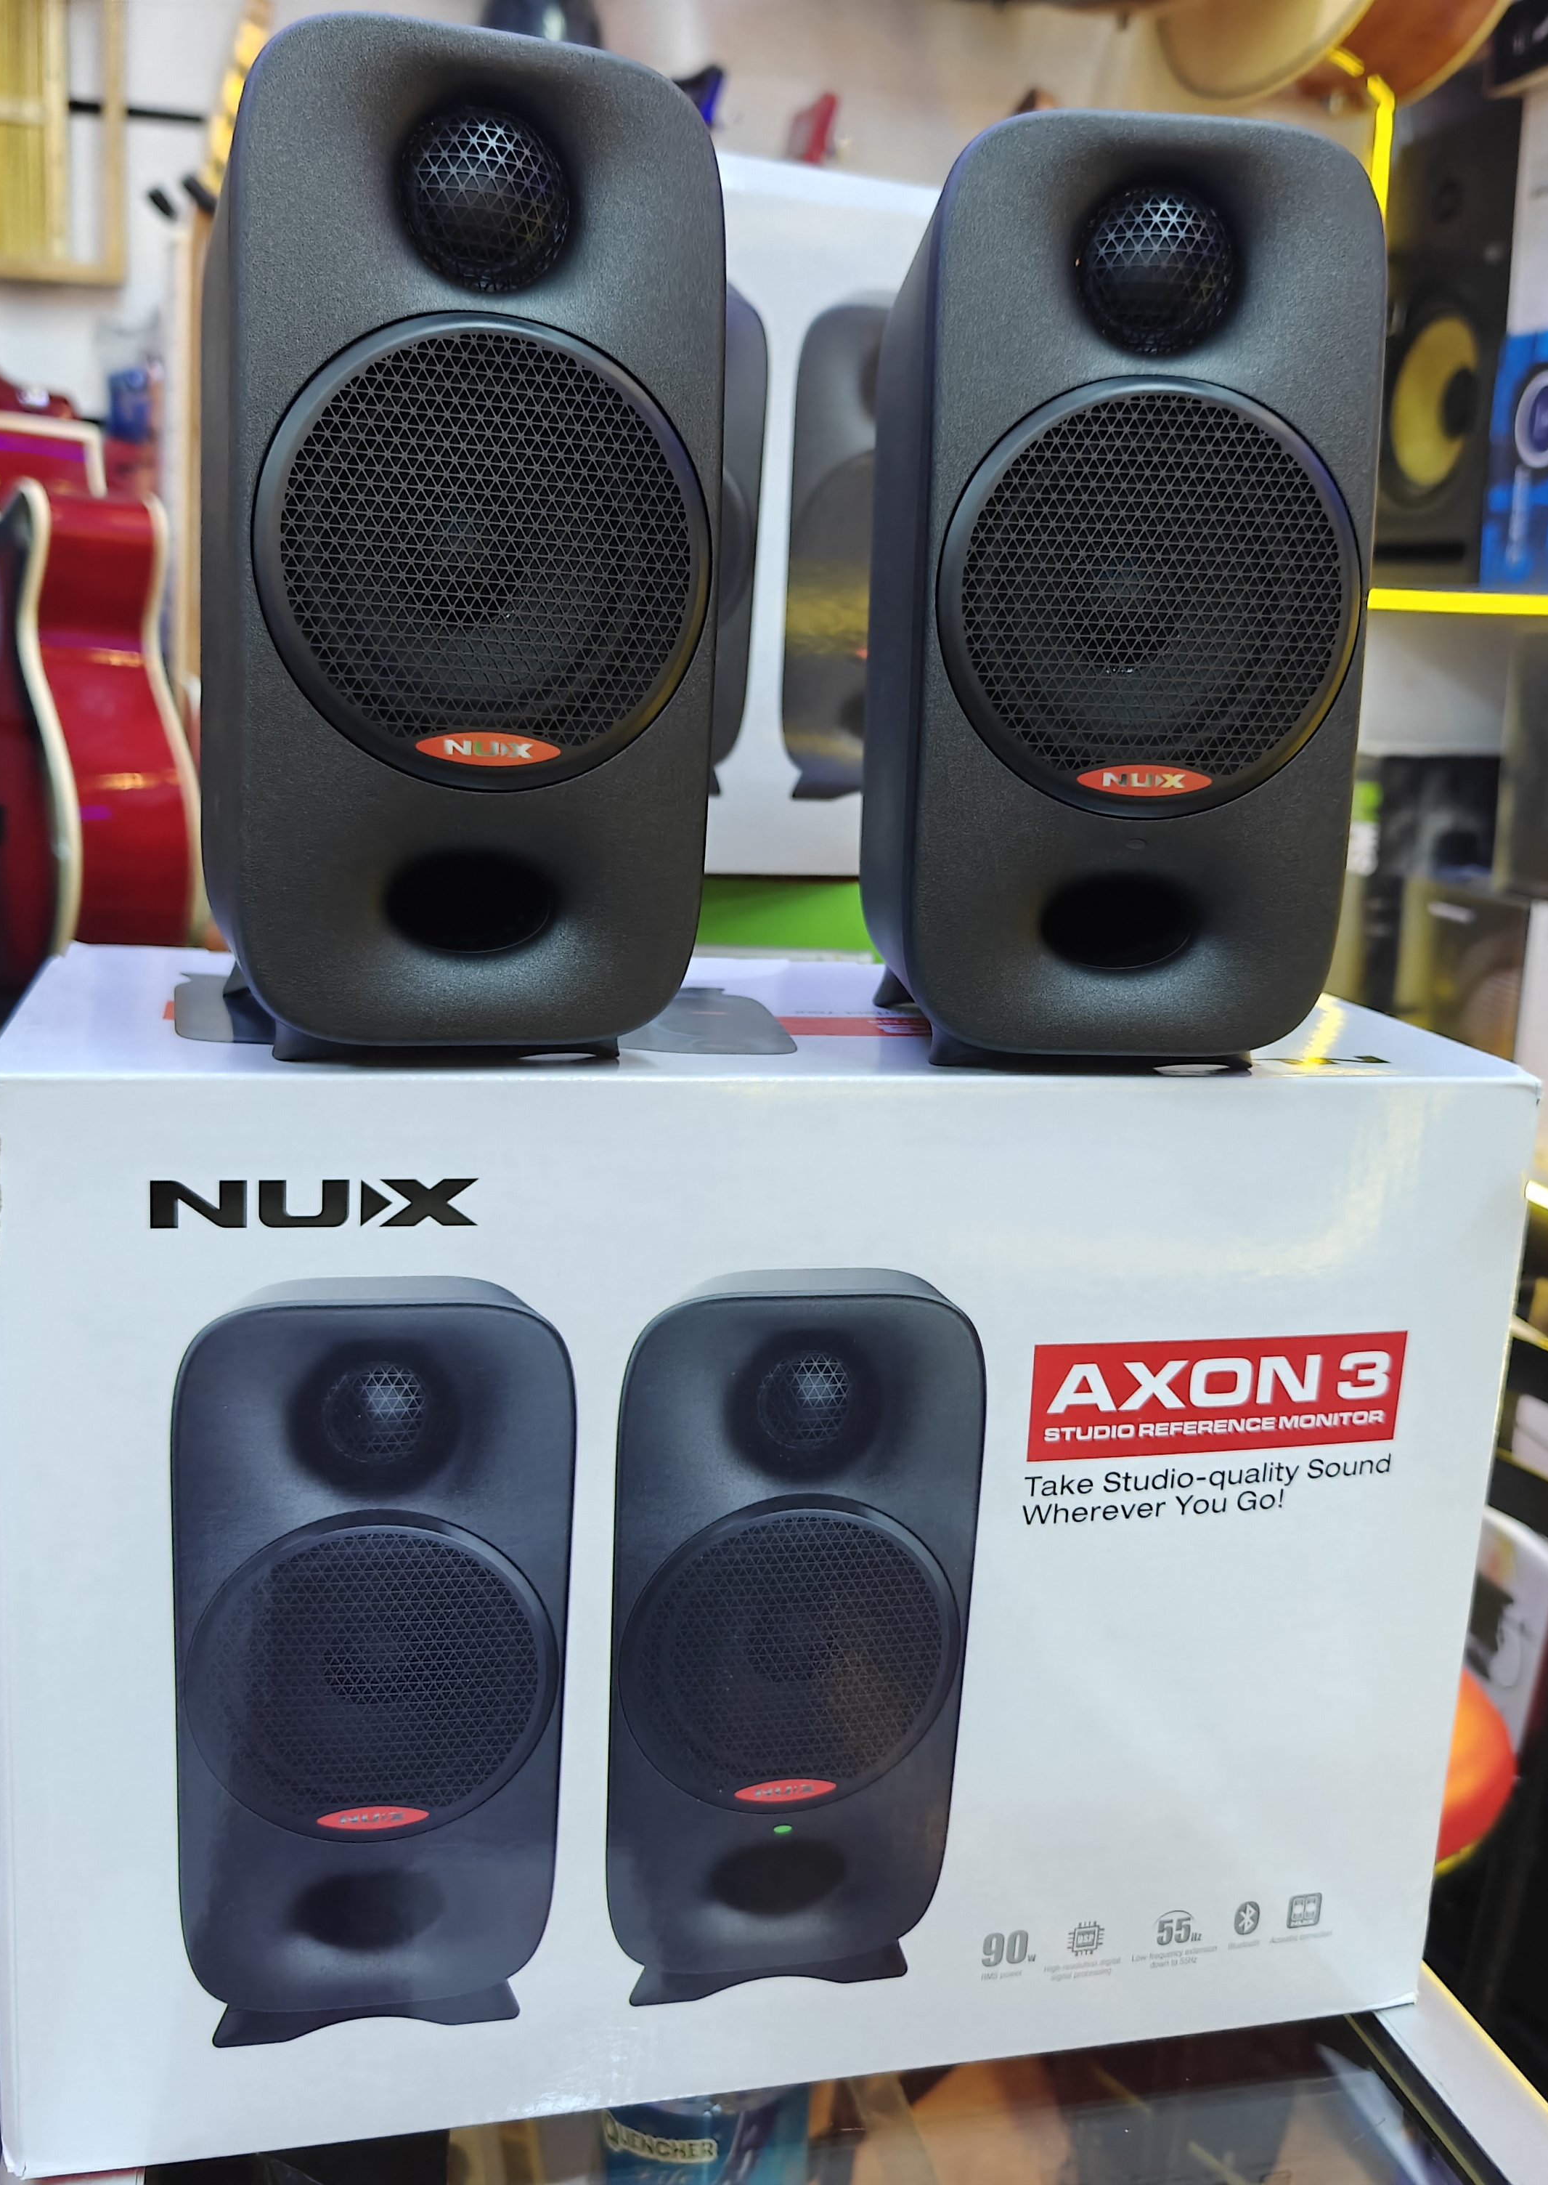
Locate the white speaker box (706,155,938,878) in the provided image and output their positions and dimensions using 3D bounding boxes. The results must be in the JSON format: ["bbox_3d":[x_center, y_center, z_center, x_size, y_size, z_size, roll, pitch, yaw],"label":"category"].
[{"bbox_3d":[0.018,-0.241,0.886,0.366,0.270,0.170,-2,14,-21],"label":"white speaker box"}]

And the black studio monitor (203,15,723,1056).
[{"bbox_3d":[-0.085,-0.131,0.509,0.107,0.221,0.135,-2,14,-18],"label":"black studio monitor"}]

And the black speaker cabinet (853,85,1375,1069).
[{"bbox_3d":[0.077,-0.128,0.541,0.106,0.220,0.130,1,13,-10],"label":"black speaker cabinet"}]

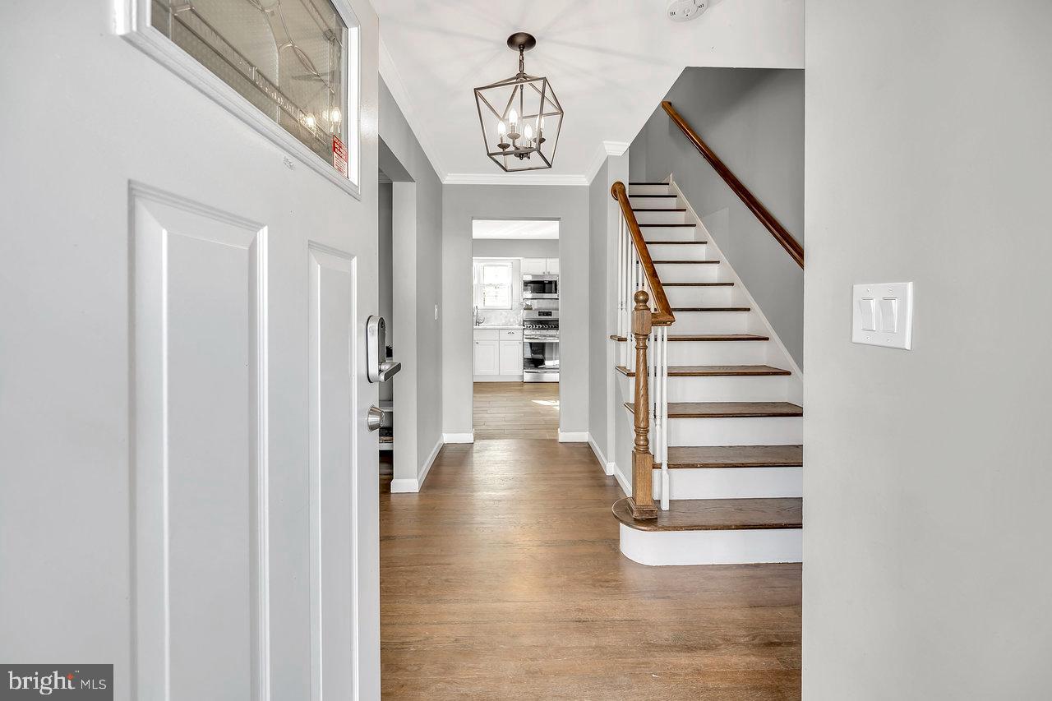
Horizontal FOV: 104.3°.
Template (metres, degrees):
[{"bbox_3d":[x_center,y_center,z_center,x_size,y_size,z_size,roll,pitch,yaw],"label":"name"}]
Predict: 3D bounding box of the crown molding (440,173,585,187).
[{"bbox_3d":[-0.090,-1.559,3.730,1.340,0.085,0.055,0,3,-2],"label":"crown molding"}]

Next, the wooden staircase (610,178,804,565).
[{"bbox_3d":[1.050,-0.430,3.300,1.250,2.680,2.780,0,3,-2],"label":"wooden staircase"}]

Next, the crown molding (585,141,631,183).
[{"bbox_3d":[0.655,-1.517,3.355,0.220,0.085,0.800,0,3,-2],"label":"crown molding"}]

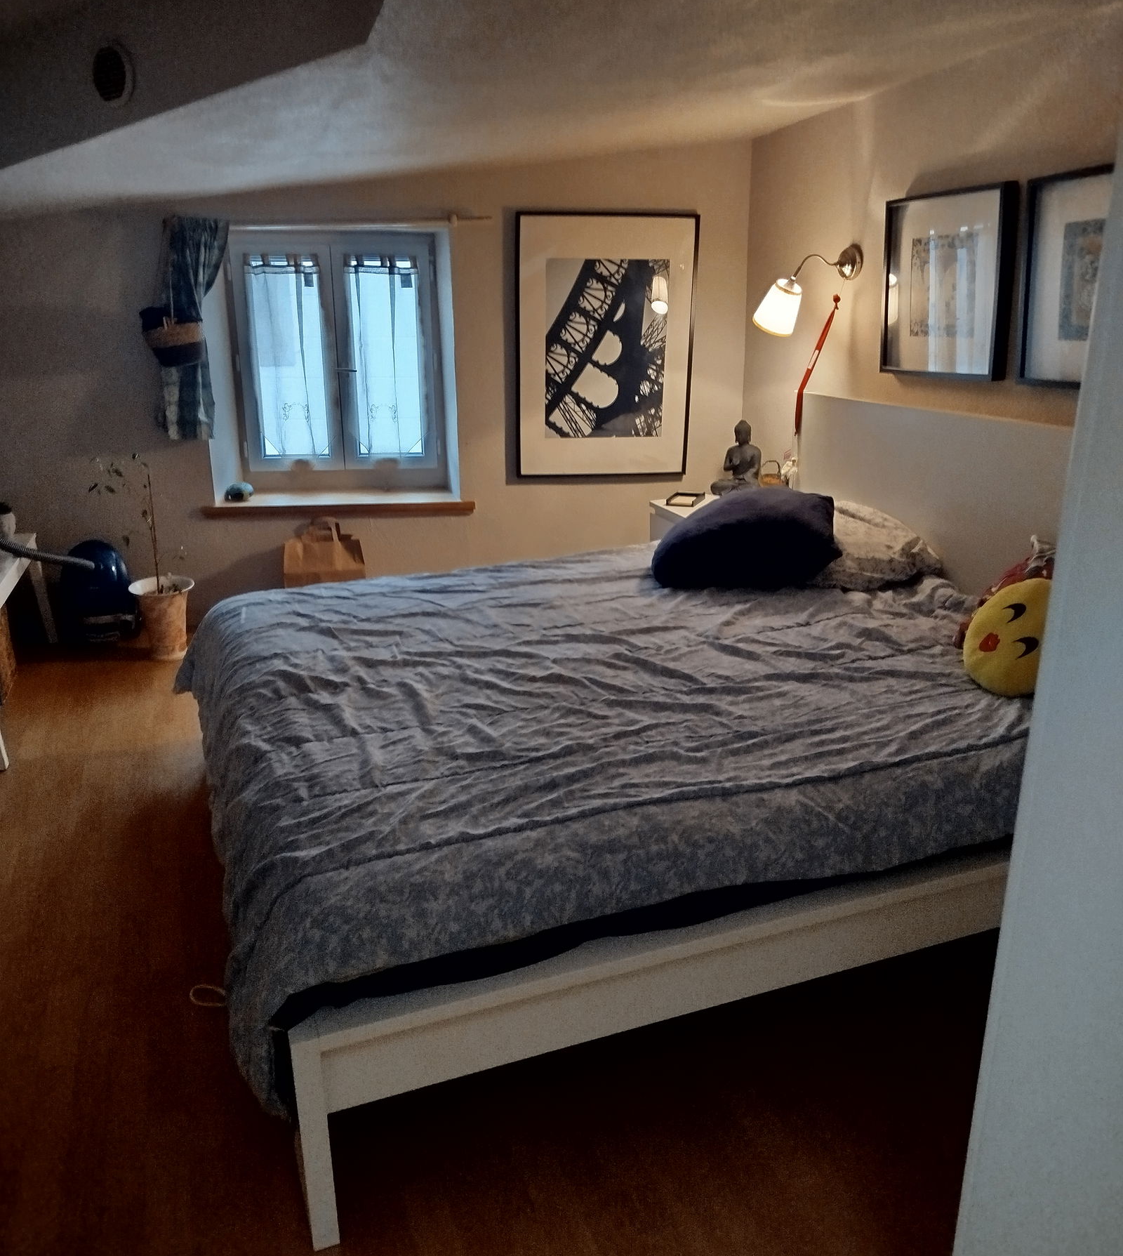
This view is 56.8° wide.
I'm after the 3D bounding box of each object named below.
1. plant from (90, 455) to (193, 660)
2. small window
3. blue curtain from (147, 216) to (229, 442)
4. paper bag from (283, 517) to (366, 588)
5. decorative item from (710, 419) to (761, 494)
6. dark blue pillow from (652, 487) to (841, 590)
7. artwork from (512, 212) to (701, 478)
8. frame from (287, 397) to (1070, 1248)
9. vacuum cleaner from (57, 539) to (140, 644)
[{"bbox_3d":[-1.589,-0.267,3.992,0.320,0.790,0.300,-2,18,-4],"label":"plant"},{"bbox_3d":[-0.954,-1.118,4.434,0.880,1.060,0.080,-2,18,-4],"label":"small window"},{"bbox_3d":[-1.433,-1.150,4.035,0.310,0.840,0.110,-2,18,-4],"label":"blue curtain"},{"bbox_3d":[-0.972,-0.208,4.305,0.320,0.470,0.170,-2,18,-4],"label":"paper bag"},{"bbox_3d":[0.686,-0.640,4.079,0.210,0.290,0.140,14,23,38],"label":"decorative item"},{"bbox_3d":[0.516,-0.272,3.181,0.550,0.210,0.400,-5,18,-12],"label":"dark blue pillow"},{"bbox_3d":[0.178,-1.129,4.219,0.720,1.020,0.030,-2,18,-4],"label":"artwork"},{"bbox_3d":[0.247,0.048,2.611,2.090,1.000,1.960,-8,19,-20],"label":"frame"},{"bbox_3d":[-1.874,-0.156,4.247,0.280,0.420,0.250,-2,18,-4],"label":"vacuum cleaner"}]

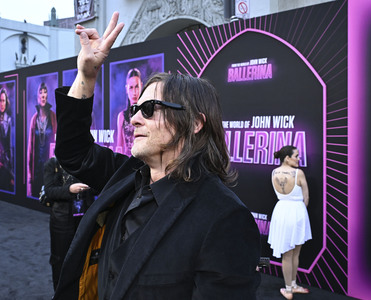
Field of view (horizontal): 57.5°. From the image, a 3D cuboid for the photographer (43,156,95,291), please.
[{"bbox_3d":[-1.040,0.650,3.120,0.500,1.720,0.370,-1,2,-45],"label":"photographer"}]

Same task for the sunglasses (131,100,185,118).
[{"bbox_3d":[-0.042,-0.084,0.820,0.150,0.048,0.145,5,-1,-29],"label":"sunglasses"}]

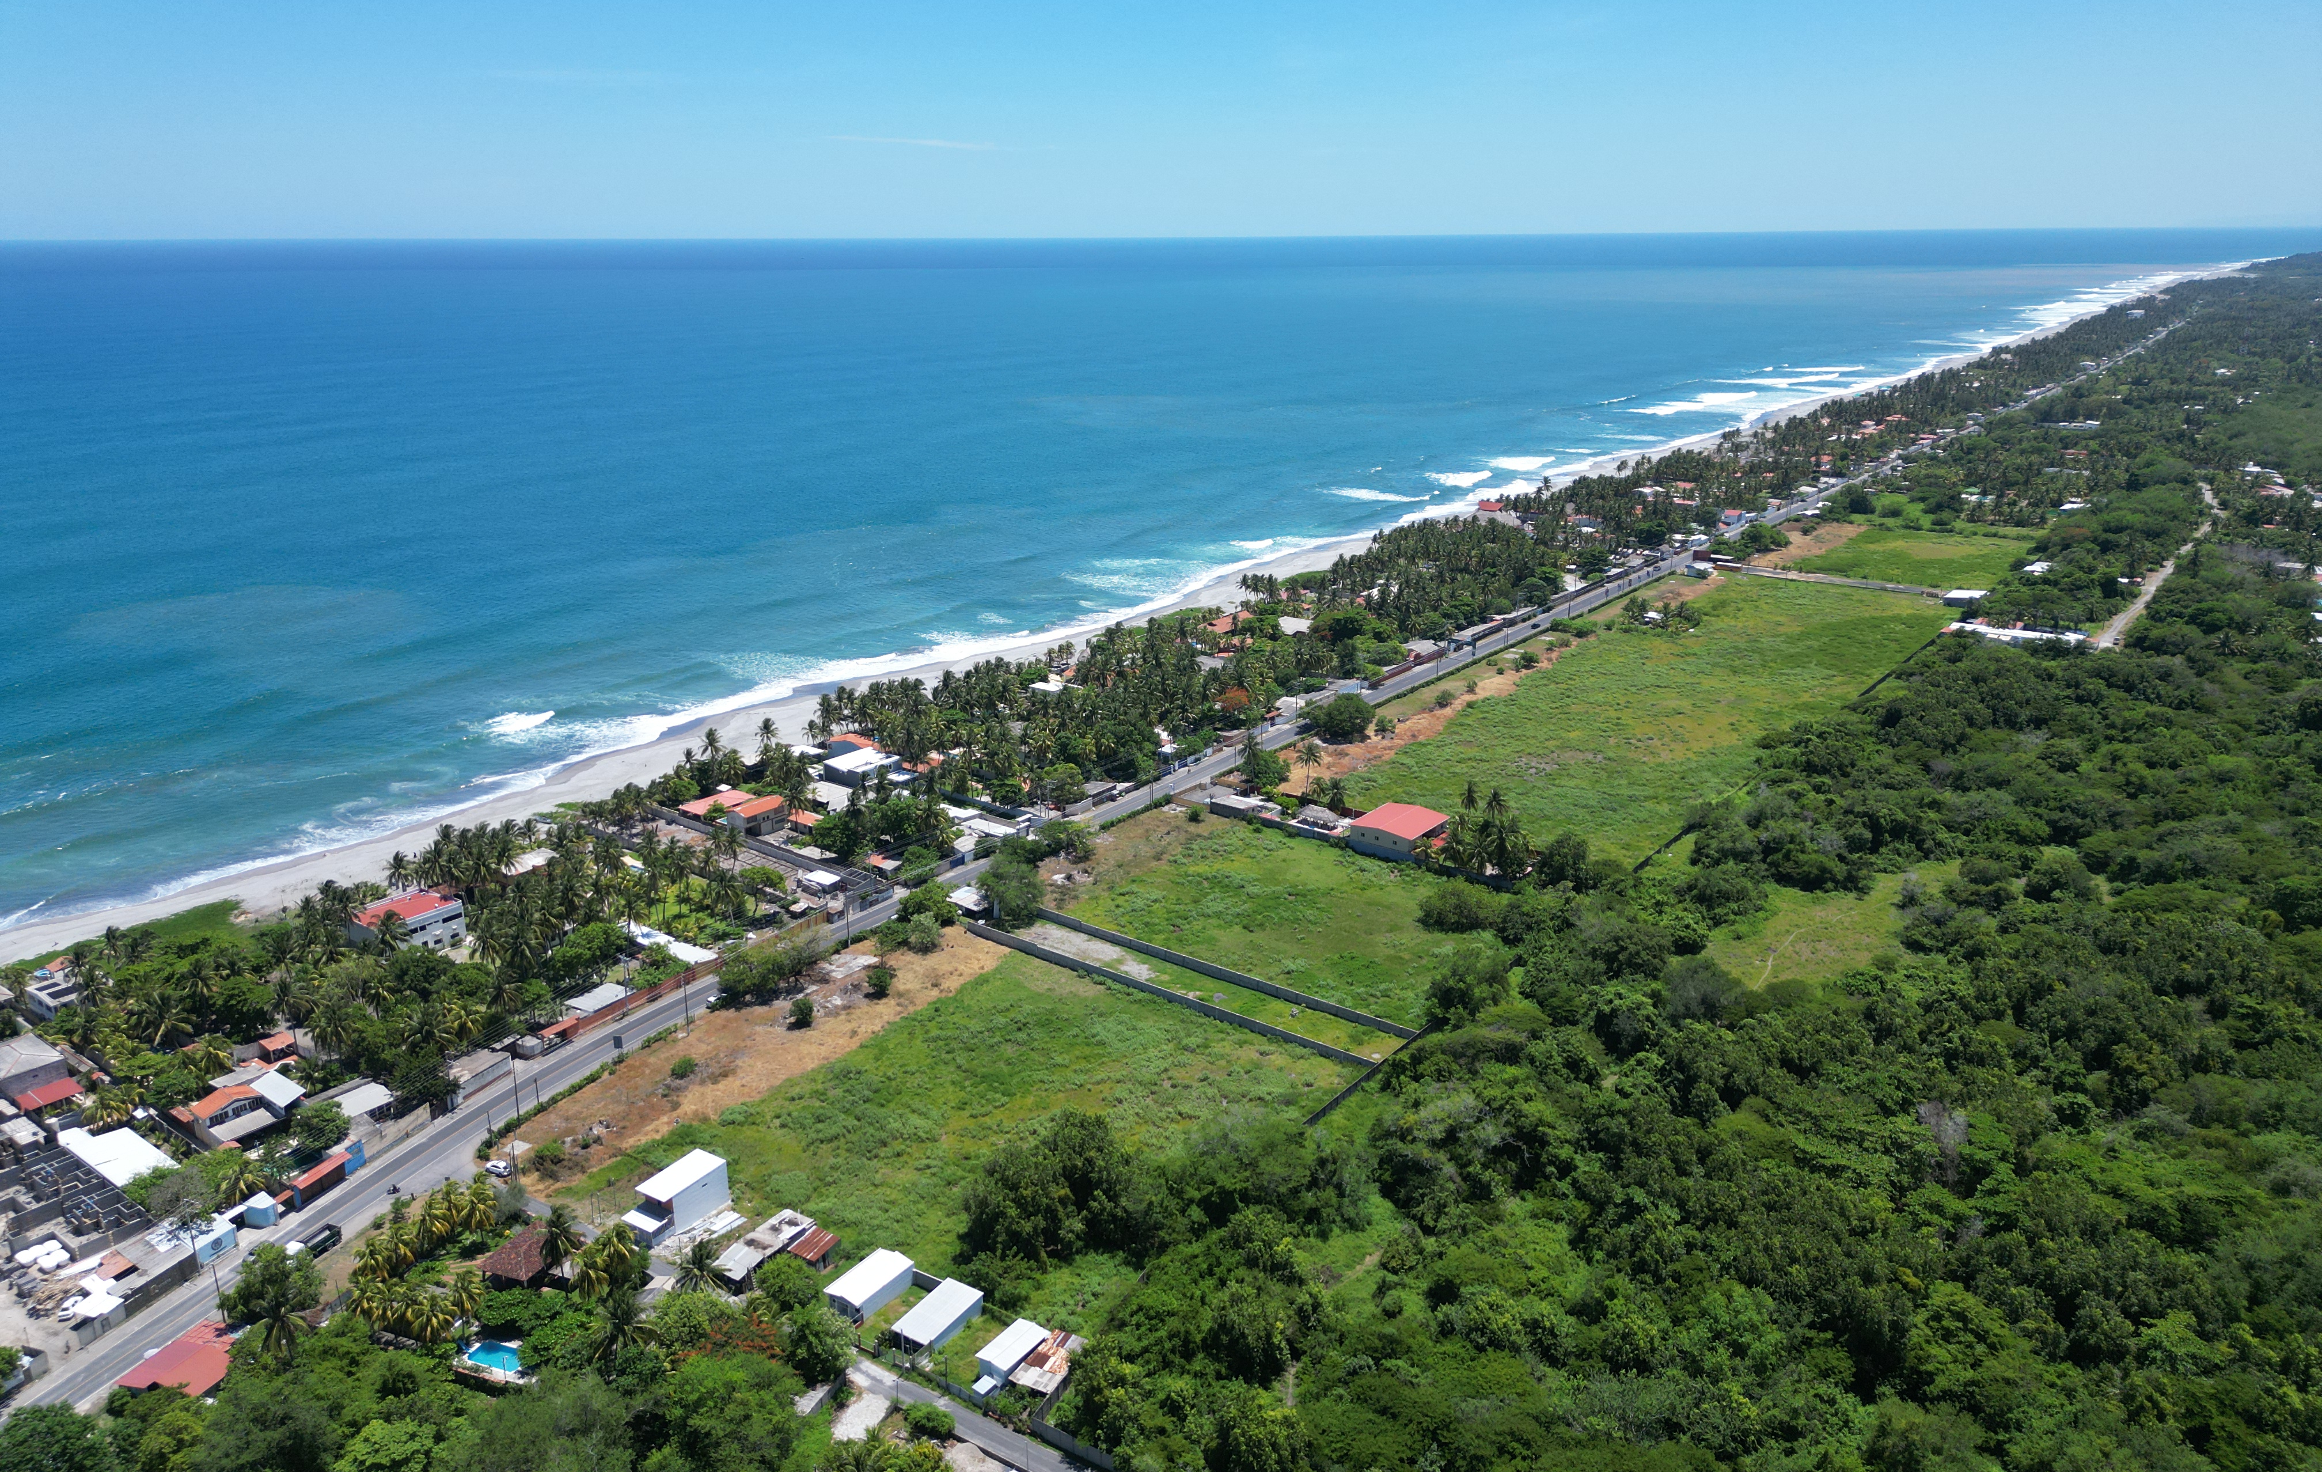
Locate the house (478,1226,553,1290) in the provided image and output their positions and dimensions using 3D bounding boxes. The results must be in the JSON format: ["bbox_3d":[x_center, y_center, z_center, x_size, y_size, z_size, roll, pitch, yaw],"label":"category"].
[{"bbox_3d":[-85.640,70.050,219.520,8.080,4.830,12.020,7,19,22],"label":"house"}]

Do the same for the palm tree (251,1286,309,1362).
[{"bbox_3d":[-111.452,76.302,205.301,6.800,12.000,6.800,0,17,0],"label":"palm tree"}]

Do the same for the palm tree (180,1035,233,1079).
[{"bbox_3d":[-161.572,56.342,273.509,7.400,9.500,7.400,0,17,0],"label":"palm tree"}]

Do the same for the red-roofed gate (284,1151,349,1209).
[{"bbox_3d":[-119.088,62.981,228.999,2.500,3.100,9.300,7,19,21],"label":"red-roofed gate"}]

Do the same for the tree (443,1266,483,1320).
[{"bbox_3d":[-91.880,74.709,211.762,5.400,11.000,5.400,0,17,0],"label":"tree"}]

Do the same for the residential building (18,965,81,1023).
[{"bbox_3d":[-200.900,47.470,294.280,13.300,3.650,7.390,13,22,35],"label":"residential building"}]

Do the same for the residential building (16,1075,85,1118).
[{"bbox_3d":[-178.690,58.790,258.980,5.420,3.150,8.470,14,22,38],"label":"residential building"}]

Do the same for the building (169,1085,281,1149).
[{"bbox_3d":[-144.980,59.660,252.590,12.320,5.120,9.950,12,21,34],"label":"building"}]

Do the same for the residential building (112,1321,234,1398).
[{"bbox_3d":[-115.183,74.738,190.512,8.800,3.800,12.100,7,19,22],"label":"residential building"}]

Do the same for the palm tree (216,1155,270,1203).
[{"bbox_3d":[-132.020,64.850,232.230,7.090,7.390,7.090,-11,21,-31],"label":"palm tree"}]

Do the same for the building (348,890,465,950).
[{"bbox_3d":[-153.853,39.523,328.645,11.965,8.398,17.201,10,20,30],"label":"building"}]

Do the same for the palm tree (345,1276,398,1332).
[{"bbox_3d":[-99.500,72.880,204.330,6.700,8.670,6.700,-10,20,-28],"label":"palm tree"}]

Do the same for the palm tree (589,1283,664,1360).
[{"bbox_3d":[-65.540,73.390,197.930,8.670,11.330,8.670,-7,19,-20],"label":"palm tree"}]

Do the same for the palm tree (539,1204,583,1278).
[{"bbox_3d":[-81.443,70.988,219.278,6.000,13.500,6.000,0,17,0],"label":"palm tree"}]

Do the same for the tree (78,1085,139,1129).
[{"bbox_3d":[-159.178,56.726,242.914,7.700,7.000,7.700,10,20,28],"label":"tree"}]

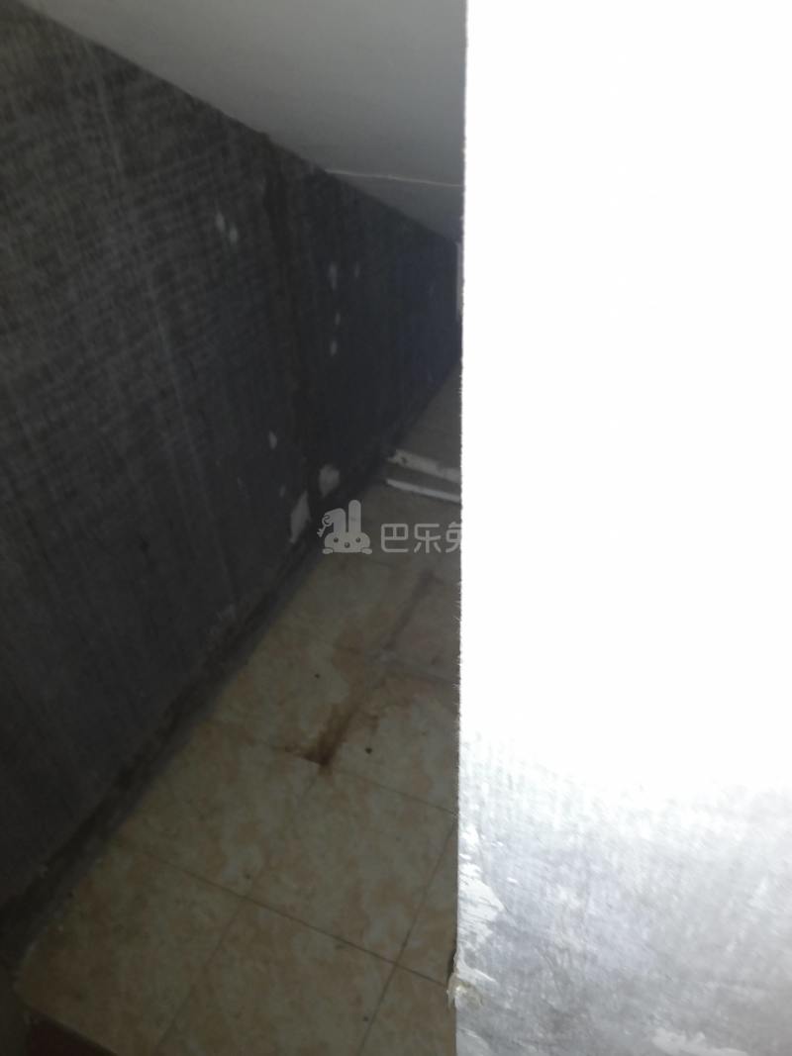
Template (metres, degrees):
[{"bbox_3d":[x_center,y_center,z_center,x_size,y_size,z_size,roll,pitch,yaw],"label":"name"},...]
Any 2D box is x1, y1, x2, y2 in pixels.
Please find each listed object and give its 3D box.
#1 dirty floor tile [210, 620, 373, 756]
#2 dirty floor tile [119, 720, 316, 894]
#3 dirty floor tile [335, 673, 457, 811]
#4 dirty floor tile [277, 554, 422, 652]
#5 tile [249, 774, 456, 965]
[{"bbox_3d":[-0.230,0.371,1.875,0.300,0.010,0.300,13,43,20],"label":"dirty floor tile"},{"bbox_3d":[-0.352,0.556,1.668,0.300,0.010,0.300,13,43,20],"label":"dirty floor tile"},{"bbox_3d":[0.046,0.437,1.770,0.300,0.010,0.300,13,43,20],"label":"dirty floor tile"},{"bbox_3d":[-0.108,0.186,2.081,0.300,0.010,0.300,13,43,20],"label":"dirty floor tile"},{"bbox_3d":[-0.076,0.622,1.563,0.300,0.010,0.300,13,43,20],"label":"tile"}]

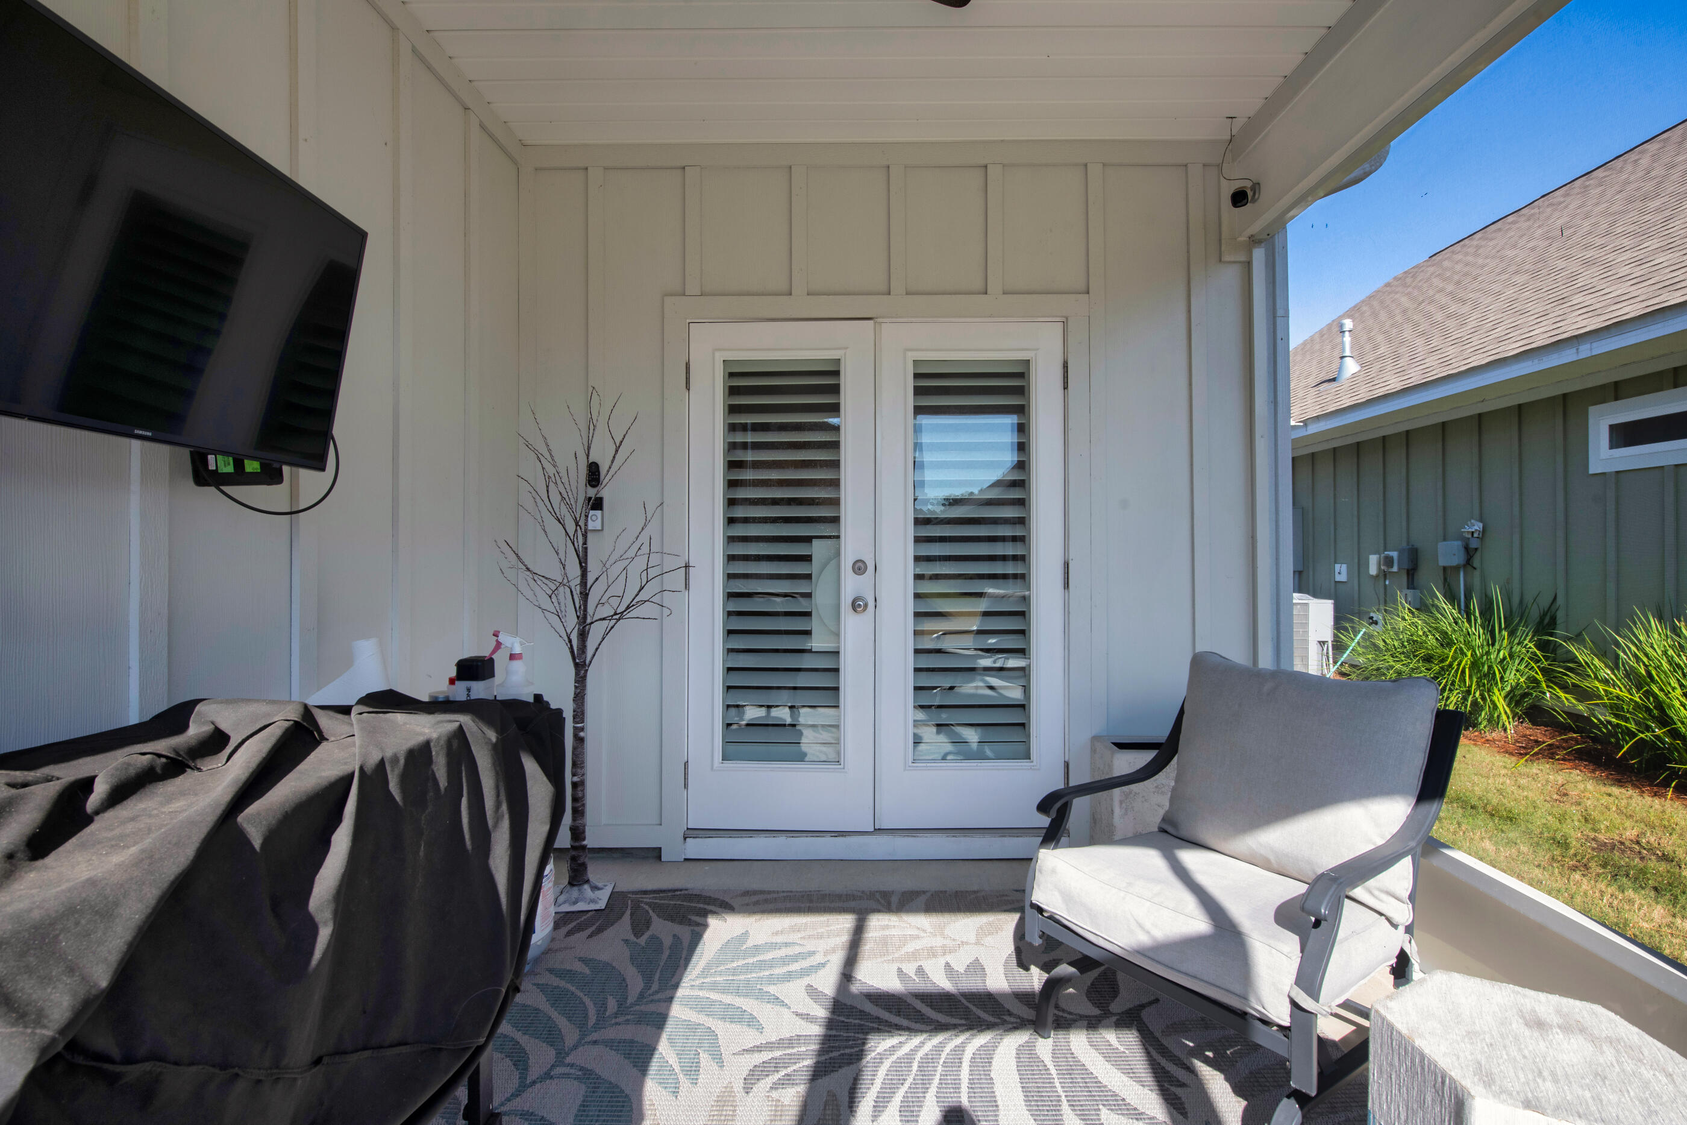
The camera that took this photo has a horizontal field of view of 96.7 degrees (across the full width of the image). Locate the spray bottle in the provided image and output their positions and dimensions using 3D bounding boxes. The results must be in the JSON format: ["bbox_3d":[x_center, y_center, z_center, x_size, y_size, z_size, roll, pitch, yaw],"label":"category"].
[{"bbox_3d":[-0.800,0.279,1.810,0.110,0.235,0.088,0,0,-16],"label":"spray bottle"}]

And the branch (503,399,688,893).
[{"bbox_3d":[-0.895,0.285,2.670,0.660,1.800,0.560,0,0,0],"label":"branch"}]

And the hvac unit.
[{"bbox_3d":[4.780,0.785,8.270,0.770,0.860,0.760,0,0,0],"label":"hvac unit"}]

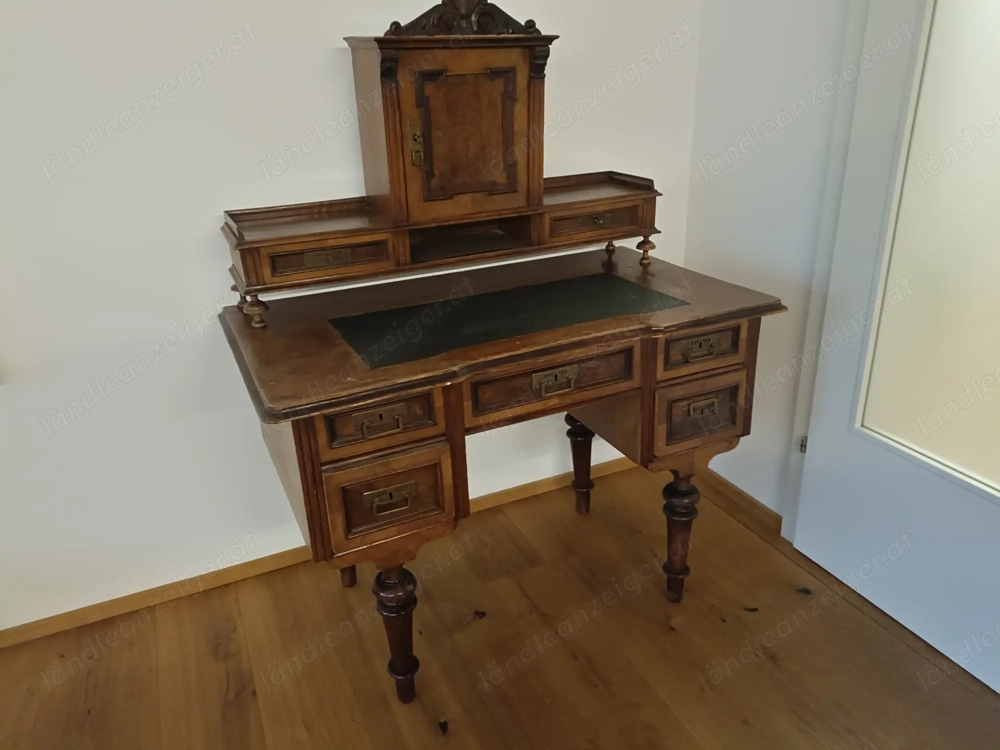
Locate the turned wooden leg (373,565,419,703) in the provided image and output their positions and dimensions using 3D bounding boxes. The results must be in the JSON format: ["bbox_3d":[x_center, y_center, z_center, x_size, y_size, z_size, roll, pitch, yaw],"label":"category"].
[{"bbox_3d":[-0.210,0.546,1.506,0.090,0.368,0.090,-12,25,-23],"label":"turned wooden leg"}]

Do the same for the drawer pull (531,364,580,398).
[{"bbox_3d":[0.110,0.016,1.433,0.098,0.048,0.024,-12,25,-23],"label":"drawer pull"}]

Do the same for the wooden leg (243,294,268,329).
[{"bbox_3d":[-0.511,-0.133,1.520,0.047,0.069,0.047,-12,25,-22],"label":"wooden leg"}]

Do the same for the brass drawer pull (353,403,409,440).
[{"bbox_3d":[-0.206,0.084,1.268,0.096,0.046,0.026,-12,25,-22],"label":"brass drawer pull"}]

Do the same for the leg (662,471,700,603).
[{"bbox_3d":[0.447,0.405,1.792,0.090,0.368,0.090,-1,23,1],"label":"leg"}]

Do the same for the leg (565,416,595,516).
[{"bbox_3d":[0.253,0.259,2.172,0.085,0.360,0.085,-12,25,-22],"label":"leg"}]

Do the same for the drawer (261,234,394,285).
[{"bbox_3d":[-0.394,-0.274,1.596,0.277,0.075,0.170,-12,25,-22],"label":"drawer"}]

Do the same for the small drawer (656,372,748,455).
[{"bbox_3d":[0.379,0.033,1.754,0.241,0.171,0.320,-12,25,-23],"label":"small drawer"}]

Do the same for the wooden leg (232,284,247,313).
[{"bbox_3d":[-0.580,-0.186,1.637,0.054,0.073,0.054,-12,25,-23],"label":"wooden leg"}]

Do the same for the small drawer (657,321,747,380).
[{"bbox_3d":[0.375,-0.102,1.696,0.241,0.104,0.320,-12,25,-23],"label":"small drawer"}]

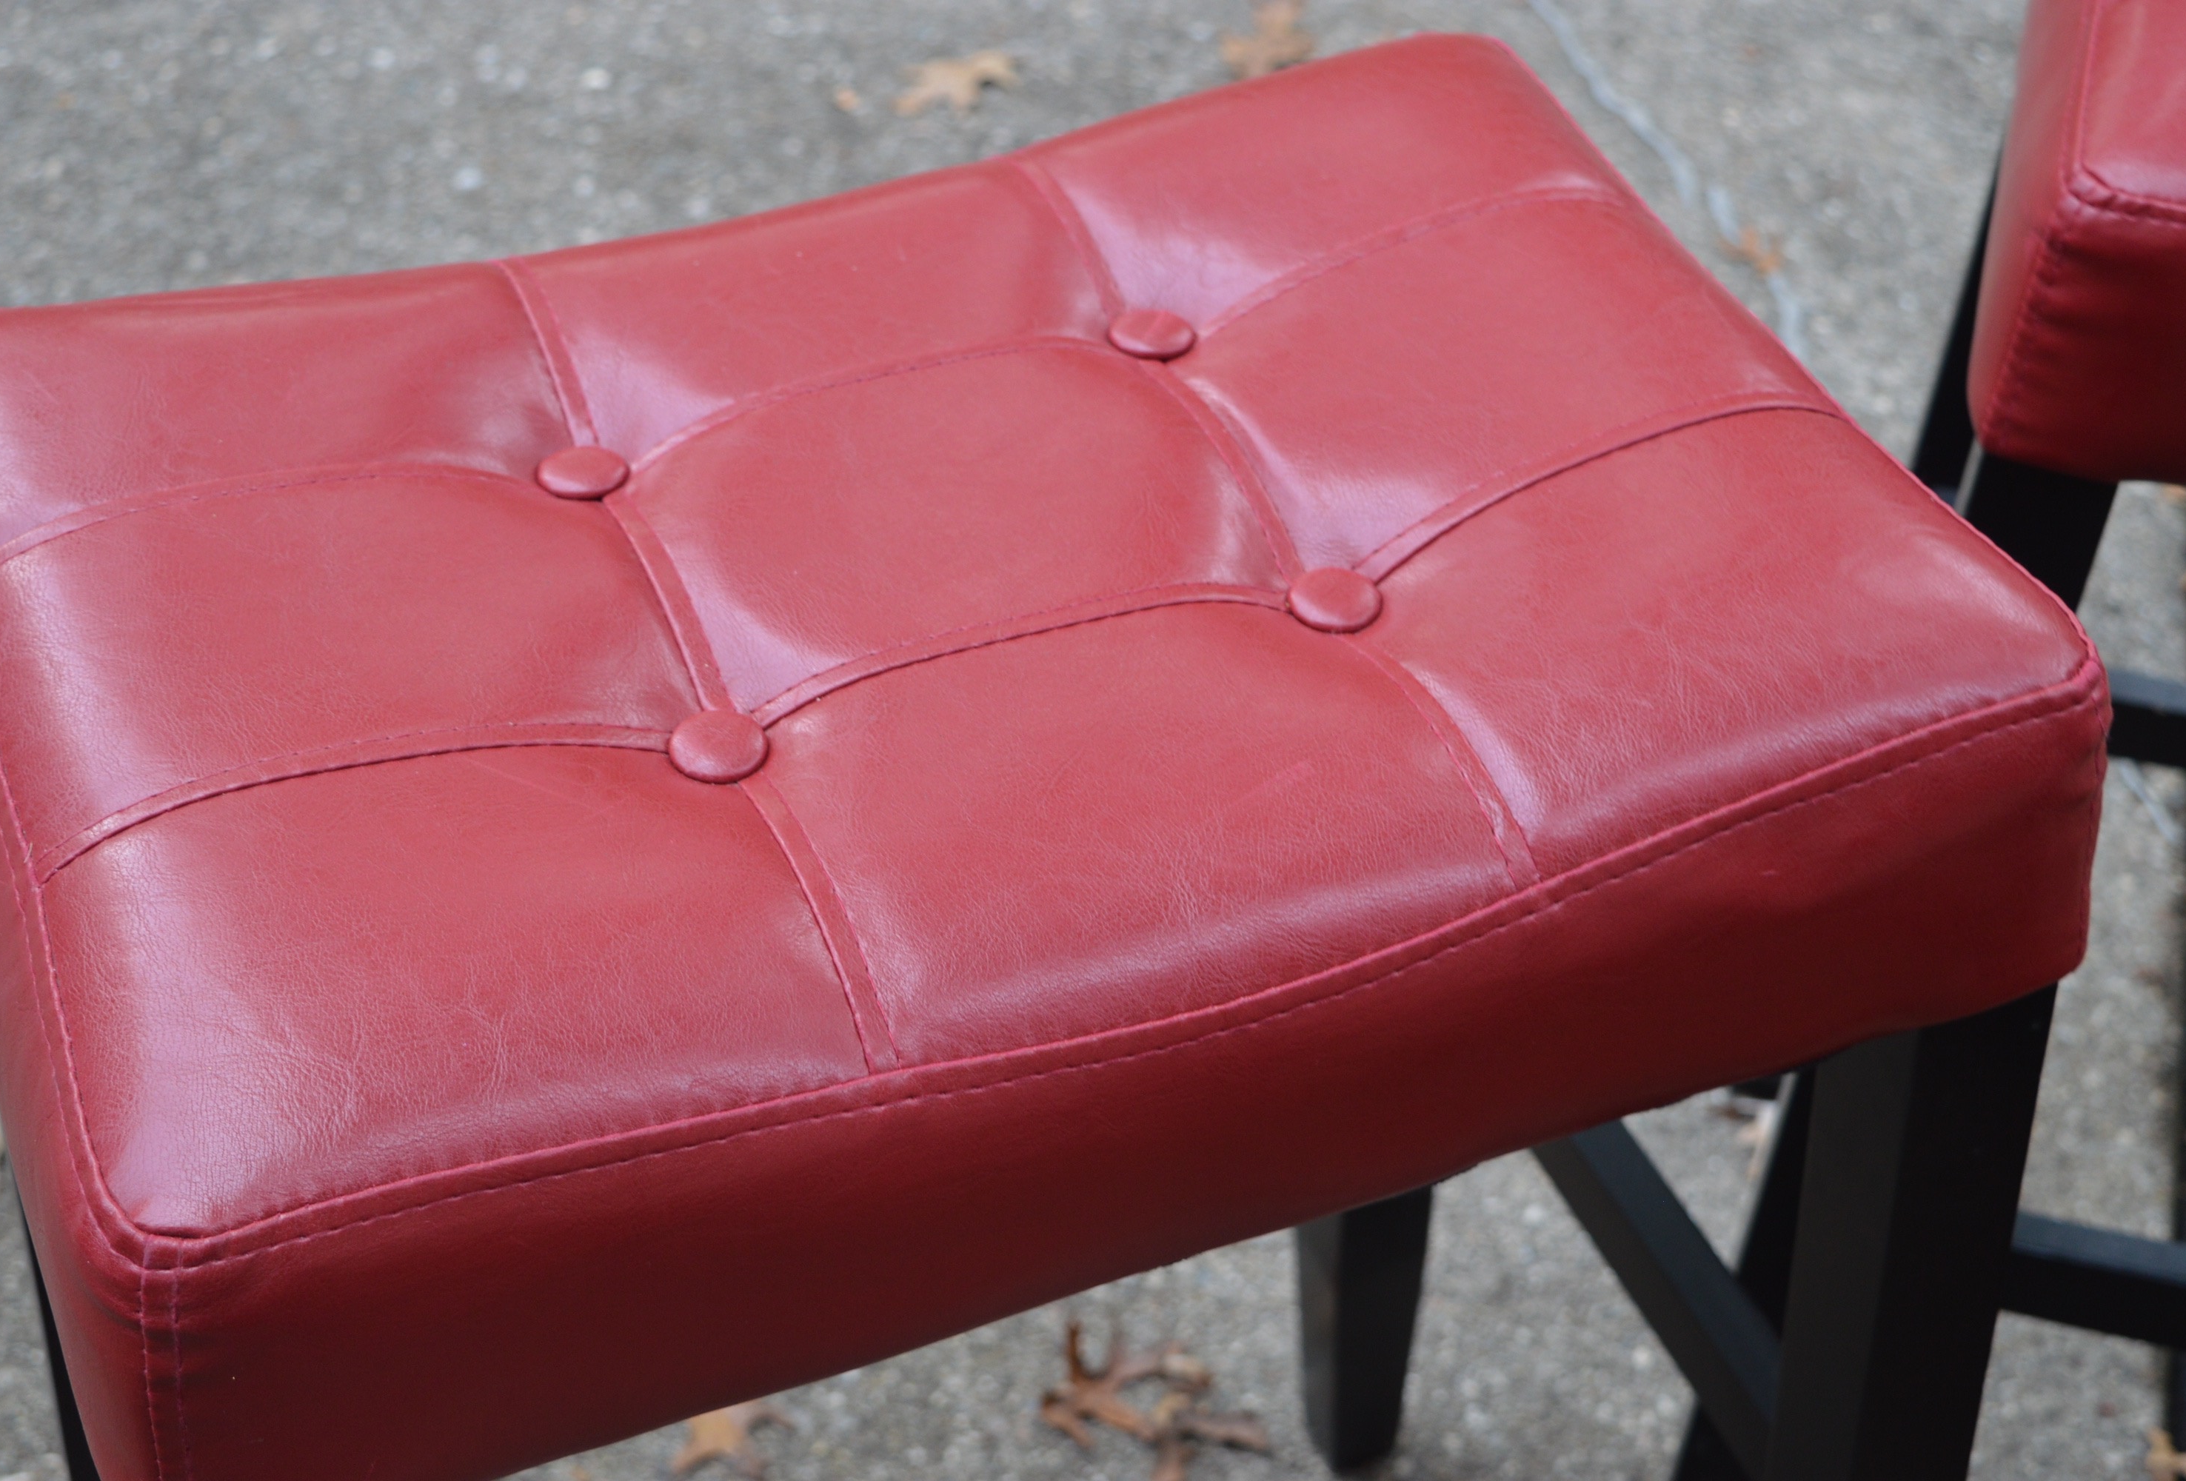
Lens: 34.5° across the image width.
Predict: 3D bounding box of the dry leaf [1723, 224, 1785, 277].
[{"bbox_3d":[0.379,-0.283,2.015,0.037,0.014,0.045,-15,46,-18],"label":"dry leaf"}]

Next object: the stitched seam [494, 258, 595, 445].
[{"bbox_3d":[-0.135,-0.096,0.851,0.007,0.019,0.073,-15,46,-18],"label":"stitched seam"}]

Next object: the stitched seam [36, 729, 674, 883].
[{"bbox_3d":[-0.152,0.009,0.730,0.133,0.024,0.008,-15,46,-18],"label":"stitched seam"}]

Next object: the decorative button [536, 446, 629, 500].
[{"bbox_3d":[-0.132,-0.069,0.909,0.024,0.006,0.024,0,40,0],"label":"decorative button"}]

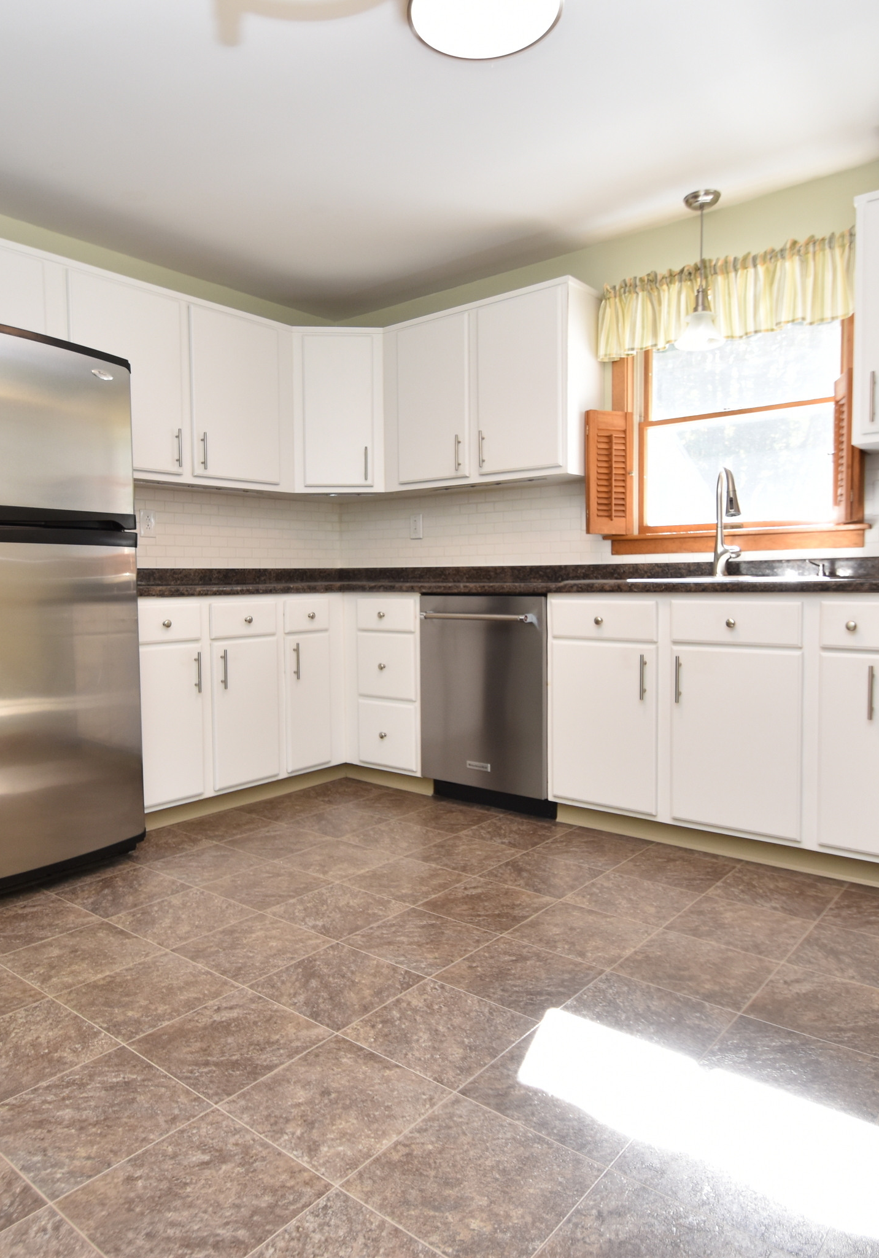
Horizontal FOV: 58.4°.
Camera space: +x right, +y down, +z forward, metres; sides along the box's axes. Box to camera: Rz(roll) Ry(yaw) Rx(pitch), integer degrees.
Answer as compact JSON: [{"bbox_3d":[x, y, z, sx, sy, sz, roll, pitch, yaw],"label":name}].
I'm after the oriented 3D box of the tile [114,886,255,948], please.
[{"bbox_3d":[-0.694,0.793,2.160,0.297,0.010,0.295,2,3,38],"label":"tile"}]

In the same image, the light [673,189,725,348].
[{"bbox_3d":[0.986,-1.339,2.955,0.187,0.556,0.187,2,4,39],"label":"light"}]

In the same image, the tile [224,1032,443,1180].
[{"bbox_3d":[-0.182,0.850,1.409,0.303,0.015,0.299,2,3,39],"label":"tile"}]

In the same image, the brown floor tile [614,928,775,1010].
[{"bbox_3d":[0.627,0.825,1.900,0.303,0.015,0.299,2,3,39],"label":"brown floor tile"}]

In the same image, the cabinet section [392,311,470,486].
[{"bbox_3d":[0.054,-1.049,3.741,0.440,0.735,0.325,2,4,38],"label":"cabinet section"}]

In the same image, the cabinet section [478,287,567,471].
[{"bbox_3d":[0.432,-1.036,3.441,0.445,0.735,0.325,2,4,38],"label":"cabinet section"}]

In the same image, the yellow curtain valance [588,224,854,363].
[{"bbox_3d":[1.097,-1.288,3.098,1.025,0.320,0.080,2,3,38],"label":"yellow curtain valance"}]

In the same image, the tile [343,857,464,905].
[{"bbox_3d":[-0.101,0.806,2.497,0.303,0.015,0.299,2,3,39],"label":"tile"}]

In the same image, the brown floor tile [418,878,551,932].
[{"bbox_3d":[0.138,0.803,2.291,0.304,0.010,0.300,2,4,39],"label":"brown floor tile"}]

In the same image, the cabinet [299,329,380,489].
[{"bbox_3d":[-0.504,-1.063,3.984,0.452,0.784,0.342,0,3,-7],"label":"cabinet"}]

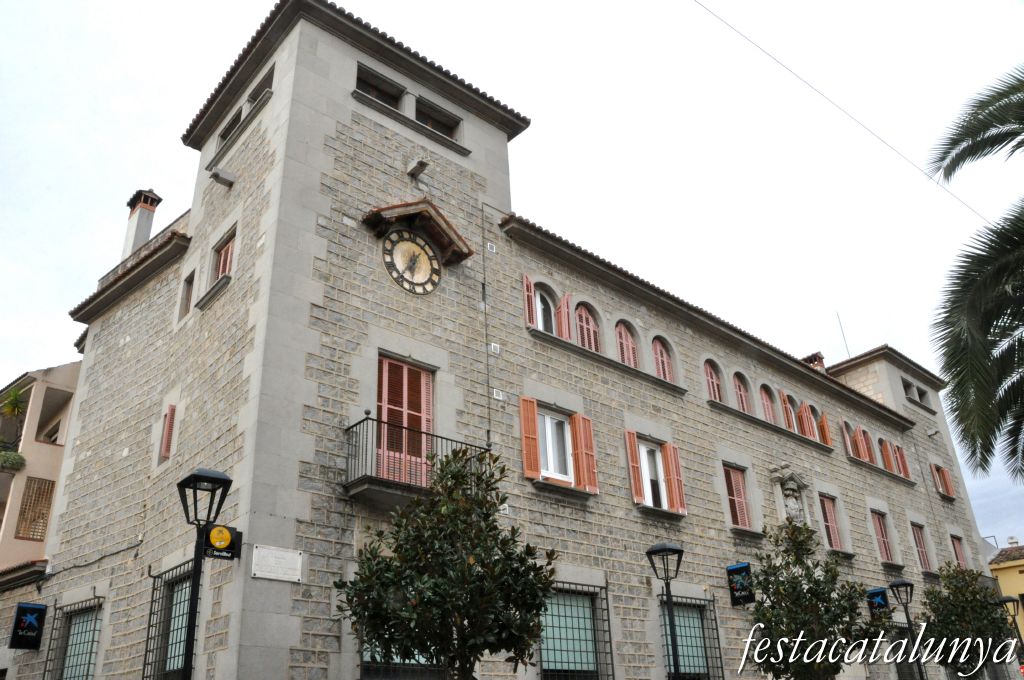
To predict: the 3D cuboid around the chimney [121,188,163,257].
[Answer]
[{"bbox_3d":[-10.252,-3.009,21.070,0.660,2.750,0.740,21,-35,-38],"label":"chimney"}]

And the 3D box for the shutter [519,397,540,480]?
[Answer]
[{"bbox_3d":[0.365,1.929,14.961,0.420,1.660,0.080,15,-33,-31],"label":"shutter"}]

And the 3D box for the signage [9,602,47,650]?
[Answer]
[{"bbox_3d":[-9.150,5.416,14.500,0.110,0.820,0.550,-21,-32,30],"label":"signage"}]

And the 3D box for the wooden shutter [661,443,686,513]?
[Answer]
[{"bbox_3d":[3.784,3.168,17.919,0.433,1.658,0.196,21,-36,-37],"label":"wooden shutter"}]

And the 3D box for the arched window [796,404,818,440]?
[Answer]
[{"bbox_3d":[9.618,2.656,24.491,0.845,1.298,0.268,21,-36,-37],"label":"arched window"}]

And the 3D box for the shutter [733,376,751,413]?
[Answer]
[{"bbox_3d":[6.475,1.579,21.769,0.860,1.280,0.060,21,-35,-38],"label":"shutter"}]

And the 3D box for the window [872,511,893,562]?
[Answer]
[{"bbox_3d":[11.876,6.419,24.814,1.030,1.607,0.082,21,-36,-37],"label":"window"}]

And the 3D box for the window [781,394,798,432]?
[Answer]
[{"bbox_3d":[8.615,2.279,23.672,0.824,1.298,0.268,21,-36,-37],"label":"window"}]

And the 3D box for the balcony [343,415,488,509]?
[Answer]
[{"bbox_3d":[-1.516,2.117,12.682,2.534,1.174,0.659,21,-36,-37],"label":"balcony"}]

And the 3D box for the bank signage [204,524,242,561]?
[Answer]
[{"bbox_3d":[-4.146,2.904,10.956,0.535,0.469,0.130,20,-35,-39],"label":"bank signage"}]

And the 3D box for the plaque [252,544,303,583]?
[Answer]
[{"bbox_3d":[-3.266,3.140,10.753,0.736,0.438,0.041,21,-36,-37],"label":"plaque"}]

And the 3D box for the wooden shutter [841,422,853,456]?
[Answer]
[{"bbox_3d":[11.040,3.163,25.249,0.060,1.320,0.450,-19,-31,28],"label":"wooden shutter"}]

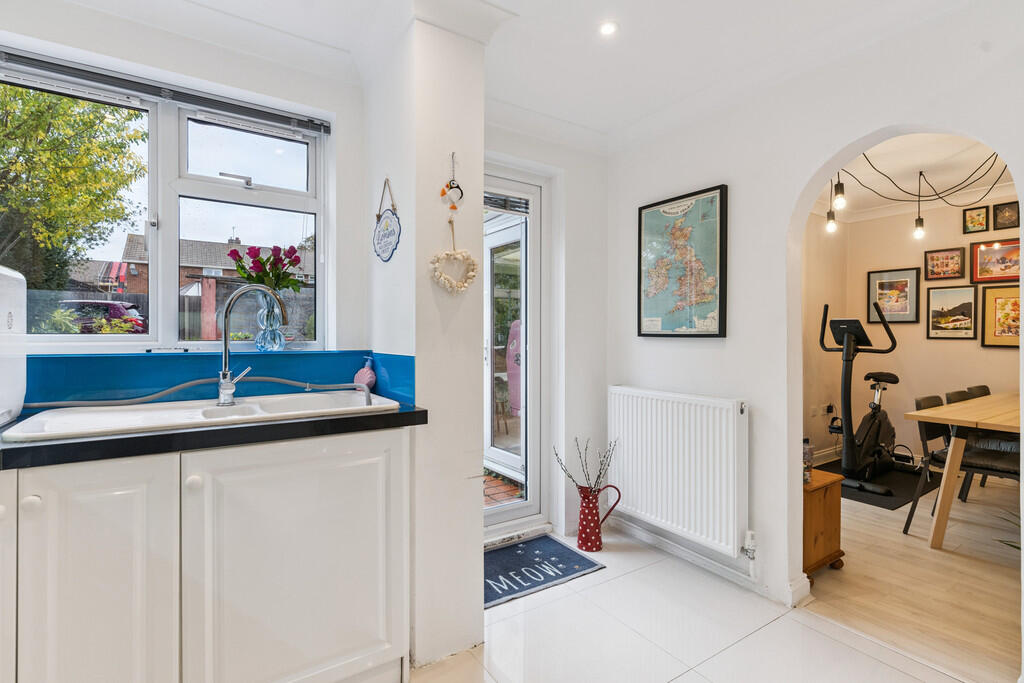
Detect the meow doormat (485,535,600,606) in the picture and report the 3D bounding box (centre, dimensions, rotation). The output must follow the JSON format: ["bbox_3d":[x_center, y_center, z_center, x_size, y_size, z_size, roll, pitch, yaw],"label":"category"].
[{"bbox_3d":[0.023,1.141,2.443,0.770,0.010,0.467,0,0,-33],"label":"meow doormat"}]

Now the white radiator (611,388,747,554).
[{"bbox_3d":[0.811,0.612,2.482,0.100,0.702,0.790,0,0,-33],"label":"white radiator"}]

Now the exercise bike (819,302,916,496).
[{"bbox_3d":[3.031,0.413,4.064,0.960,1.445,0.560,0,0,-33],"label":"exercise bike"}]

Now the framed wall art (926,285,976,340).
[{"bbox_3d":[3.760,-0.241,4.133,0.030,0.448,0.320,0,0,-33],"label":"framed wall art"}]

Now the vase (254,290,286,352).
[{"bbox_3d":[-0.976,-0.082,1.954,0.120,0.250,0.120,0,0,-33],"label":"vase"}]

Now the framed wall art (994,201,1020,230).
[{"bbox_3d":[3.942,-0.995,3.850,0.025,0.203,0.150,0,0,-33],"label":"framed wall art"}]

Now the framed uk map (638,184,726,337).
[{"bbox_3d":[0.866,-0.385,2.515,0.033,0.732,0.530,0,0,-33],"label":"framed uk map"}]

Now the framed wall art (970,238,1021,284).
[{"bbox_3d":[3.946,-0.635,3.846,0.030,0.342,0.440,0,0,-33],"label":"framed wall art"}]

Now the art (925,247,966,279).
[{"bbox_3d":[3.733,-0.659,4.171,0.030,0.260,0.255,0,0,-33],"label":"art"}]

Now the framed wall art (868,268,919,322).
[{"bbox_3d":[3.533,-0.412,4.480,0.030,0.492,0.395,0,0,-33],"label":"framed wall art"}]

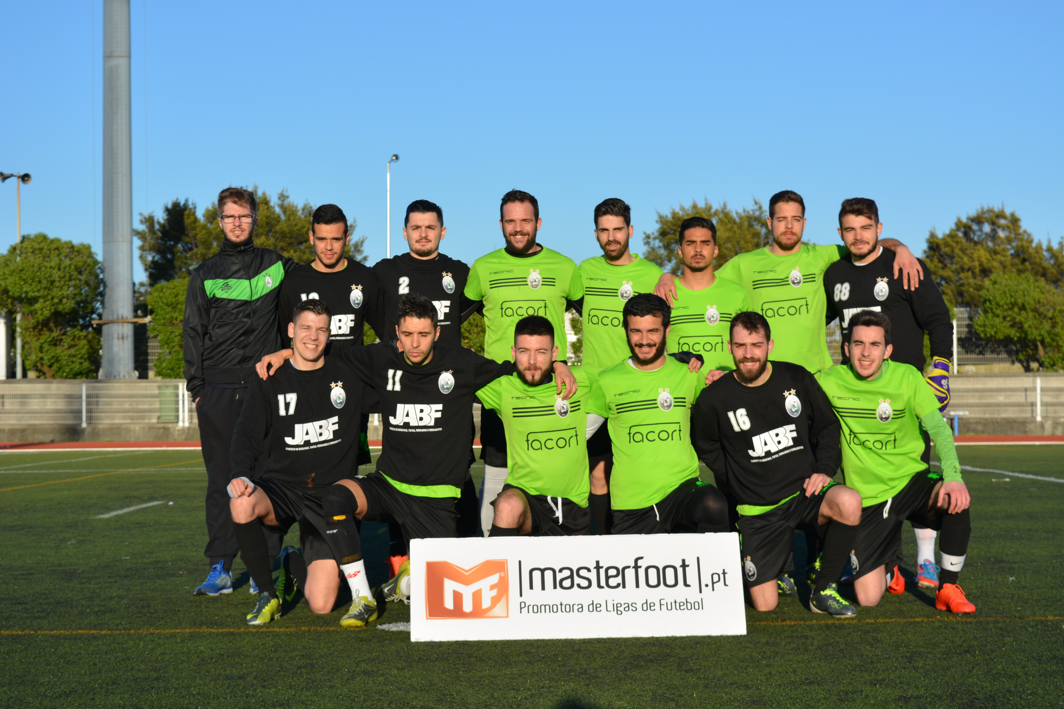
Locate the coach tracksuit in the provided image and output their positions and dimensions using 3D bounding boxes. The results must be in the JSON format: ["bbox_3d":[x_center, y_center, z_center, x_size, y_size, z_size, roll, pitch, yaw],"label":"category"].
[{"bbox_3d":[-1.307,0.226,9.150,0.530,1.488,0.340,0,-2,-3],"label":"coach tracksuit"}]

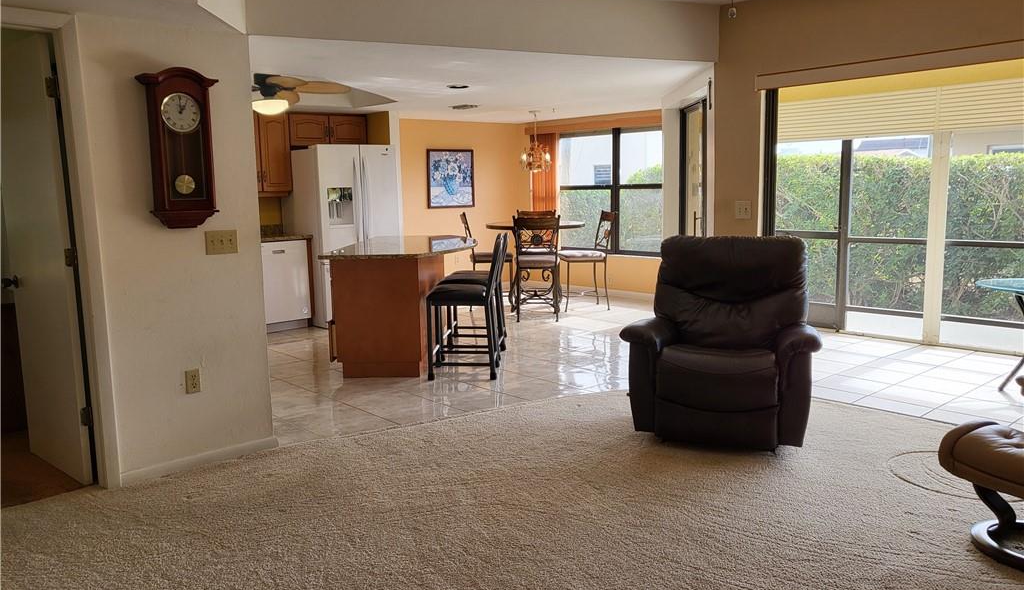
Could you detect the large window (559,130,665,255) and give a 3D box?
[{"bbox_3d":[1.143,-1.201,9.033,0.100,1.476,1.627,-8,11,-41],"label":"large window"}]

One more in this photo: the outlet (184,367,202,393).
[{"bbox_3d":[-1.566,0.427,3.780,0.070,0.116,0.010,-8,11,-41],"label":"outlet"}]

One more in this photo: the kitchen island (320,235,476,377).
[{"bbox_3d":[-0.815,0.018,6.481,1.060,0.910,2.150,-1,8,2],"label":"kitchen island"}]

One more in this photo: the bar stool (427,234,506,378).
[{"bbox_3d":[-0.332,0.067,5.600,0.542,1.030,0.432,-1,8,3],"label":"bar stool"}]

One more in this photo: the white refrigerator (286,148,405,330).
[{"bbox_3d":[-1.772,-0.635,8.077,0.883,1.793,0.753,-8,11,-41],"label":"white refrigerator"}]

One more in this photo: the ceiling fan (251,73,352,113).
[{"bbox_3d":[-1.984,-1.685,6.304,1.280,0.420,1.280,-8,10,-42],"label":"ceiling fan"}]

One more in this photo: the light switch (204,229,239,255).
[{"bbox_3d":[-1.439,-0.260,3.817,0.160,0.115,0.014,-8,10,-41],"label":"light switch"}]

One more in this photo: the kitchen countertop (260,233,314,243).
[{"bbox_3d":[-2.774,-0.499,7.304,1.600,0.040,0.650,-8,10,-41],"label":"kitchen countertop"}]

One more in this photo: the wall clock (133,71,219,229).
[{"bbox_3d":[-1.531,-0.677,3.586,0.325,0.725,0.160,-8,10,-41],"label":"wall clock"}]

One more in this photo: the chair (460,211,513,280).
[{"bbox_3d":[-0.294,-0.397,8.716,0.542,1.084,0.462,-2,8,-8],"label":"chair"}]

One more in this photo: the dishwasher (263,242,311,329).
[{"bbox_3d":[-2.435,-0.100,7.668,0.602,0.874,0.602,-8,11,-41],"label":"dishwasher"}]

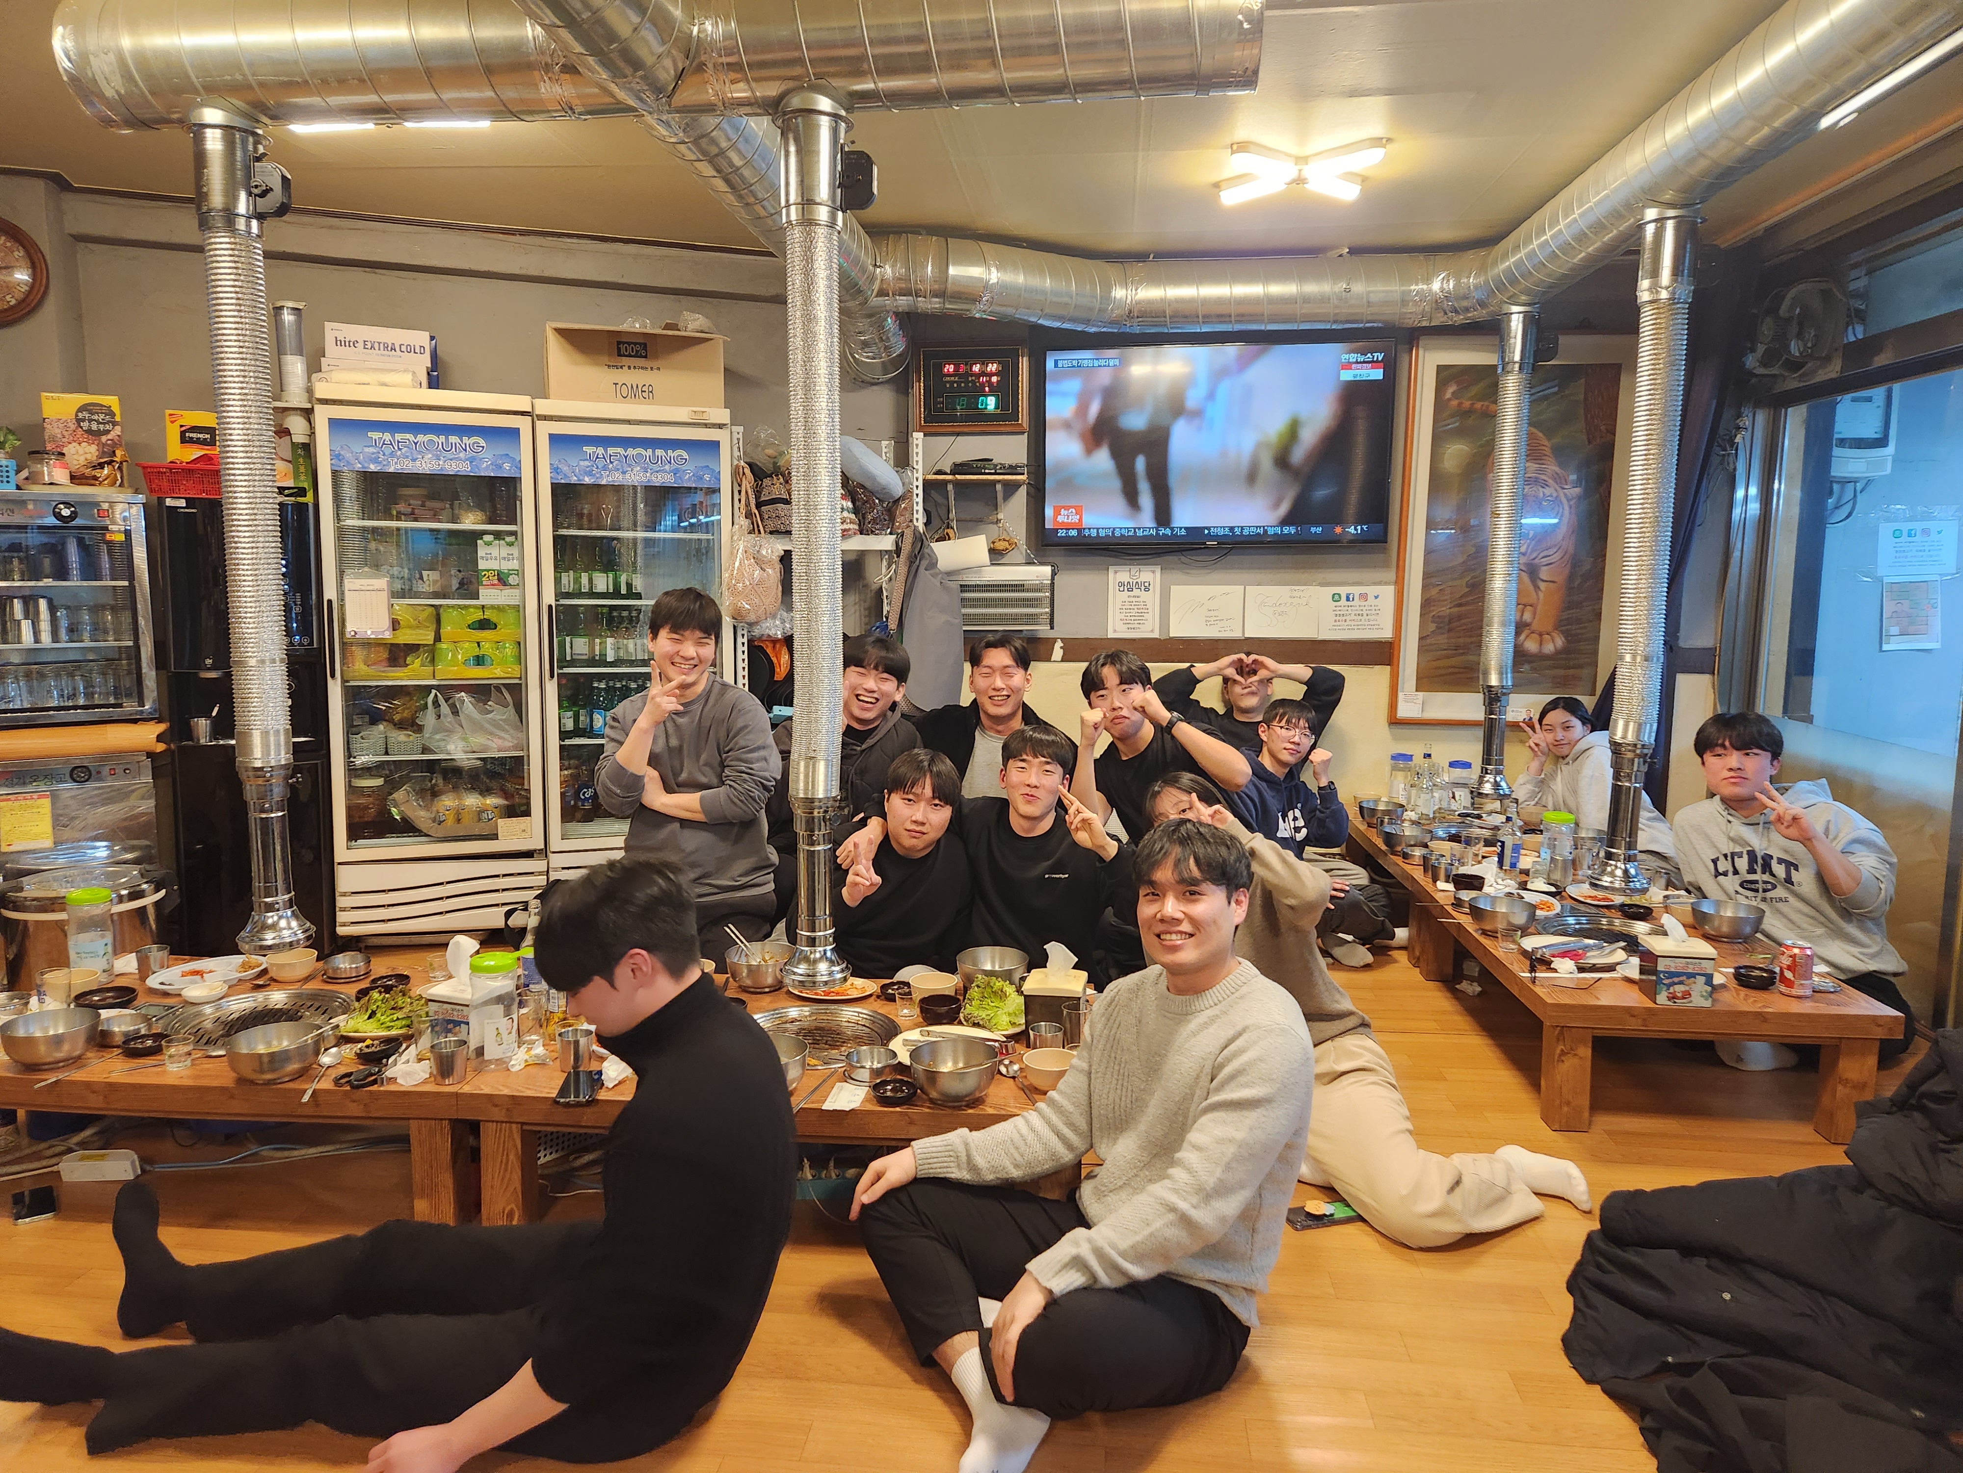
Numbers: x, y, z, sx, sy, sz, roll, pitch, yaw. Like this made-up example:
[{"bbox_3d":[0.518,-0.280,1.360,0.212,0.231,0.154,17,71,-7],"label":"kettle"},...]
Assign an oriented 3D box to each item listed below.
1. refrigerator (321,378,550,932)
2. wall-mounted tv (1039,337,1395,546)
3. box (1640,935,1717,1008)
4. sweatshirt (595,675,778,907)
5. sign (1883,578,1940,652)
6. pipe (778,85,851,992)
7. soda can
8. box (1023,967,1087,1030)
[{"bbox_3d":[-1.935,-0.254,4.643,0.642,1.819,0.660,-2,7,-22],"label":"refrigerator"},{"bbox_3d":[0.979,-1.223,5.509,1.440,0.828,0.060,1,7,10],"label":"wall-mounted tv"},{"bbox_3d":[1.607,0.539,3.012,0.132,0.134,0.125,1,6,6],"label":"box"},{"bbox_3d":[-0.793,0.143,3.520,0.470,0.610,0.310,0,7,-6],"label":"sweatshirt"},{"bbox_3d":[3.758,-0.496,5.270,0.210,0.293,0.004,1,6,8],"label":"sign"},{"bbox_3d":[-0.317,-0.345,2.502,0.140,1.690,0.140,1,7,0],"label":"pipe"},{"bbox_3d":[1.862,0.530,2.978,0.066,0.122,0.066,1,7,5],"label":"soda can"},{"bbox_3d":[0.158,0.561,2.692,0.125,0.134,0.132,1,6,8],"label":"box"}]

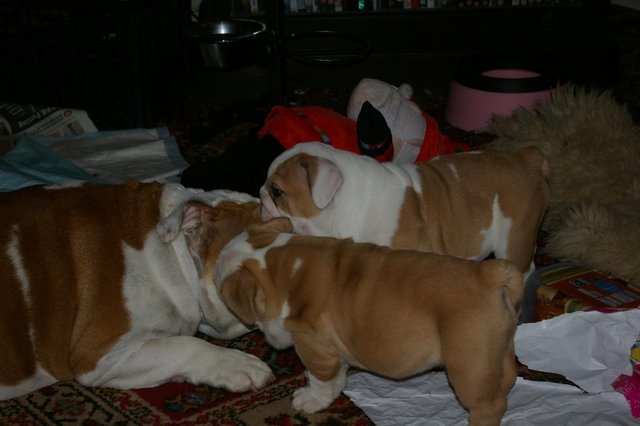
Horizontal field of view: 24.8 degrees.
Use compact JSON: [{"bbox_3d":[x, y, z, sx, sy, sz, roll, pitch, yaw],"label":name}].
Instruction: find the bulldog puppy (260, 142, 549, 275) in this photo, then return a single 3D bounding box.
[{"bbox_3d":[0.123,0.018,2.120,0.415,0.250,0.170,-3,27,-6],"label":"bulldog puppy"}]

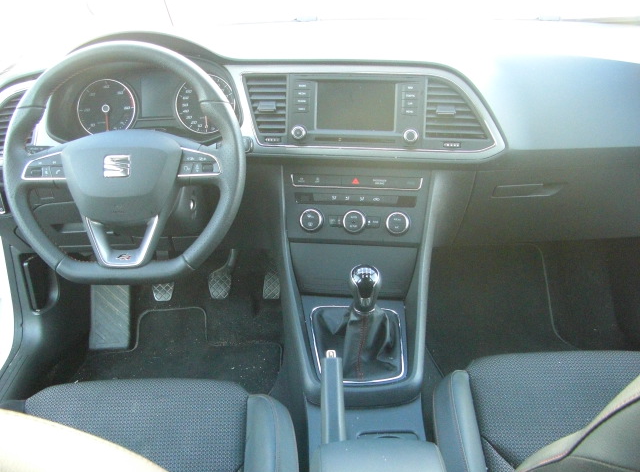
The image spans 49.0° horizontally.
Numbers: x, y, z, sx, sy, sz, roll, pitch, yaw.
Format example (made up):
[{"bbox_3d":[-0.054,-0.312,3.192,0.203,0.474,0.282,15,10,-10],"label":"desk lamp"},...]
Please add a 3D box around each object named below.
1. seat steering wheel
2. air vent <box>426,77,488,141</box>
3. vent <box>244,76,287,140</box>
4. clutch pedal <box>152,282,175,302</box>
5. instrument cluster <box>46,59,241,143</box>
[{"bbox_3d":[-0.299,-0.112,1.097,0.370,0.365,0.110,-2,0,0],"label":"seat steering wheel"},{"bbox_3d":[0.231,-0.214,1.190,0.106,0.105,0.035,1,3,8],"label":"air vent"},{"bbox_3d":[-0.097,-0.226,1.235,0.074,0.113,0.035,1,3,8],"label":"vent"},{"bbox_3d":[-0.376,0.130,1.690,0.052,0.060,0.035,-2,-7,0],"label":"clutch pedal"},{"bbox_3d":[-0.312,-0.240,1.255,0.338,0.143,0.090,-2,3,0],"label":"instrument cluster"}]

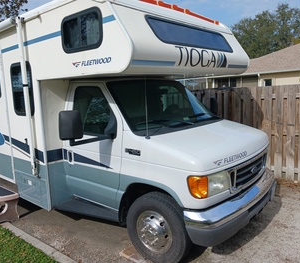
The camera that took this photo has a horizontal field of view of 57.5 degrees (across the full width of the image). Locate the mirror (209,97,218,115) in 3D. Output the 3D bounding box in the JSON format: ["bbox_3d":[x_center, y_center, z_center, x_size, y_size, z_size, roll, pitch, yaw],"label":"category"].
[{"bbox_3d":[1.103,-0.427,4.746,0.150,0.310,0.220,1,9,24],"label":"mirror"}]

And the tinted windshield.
[{"bbox_3d":[0.242,-0.383,3.696,1.660,0.750,0.200,-11,-24,-49],"label":"tinted windshield"}]

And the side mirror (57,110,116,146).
[{"bbox_3d":[-0.649,-0.047,2.886,0.520,0.350,0.280,-7,9,-31],"label":"side mirror"}]

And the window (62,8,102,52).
[{"bbox_3d":[-0.690,-1.002,2.746,0.660,0.380,0.045,5,11,40],"label":"window"}]

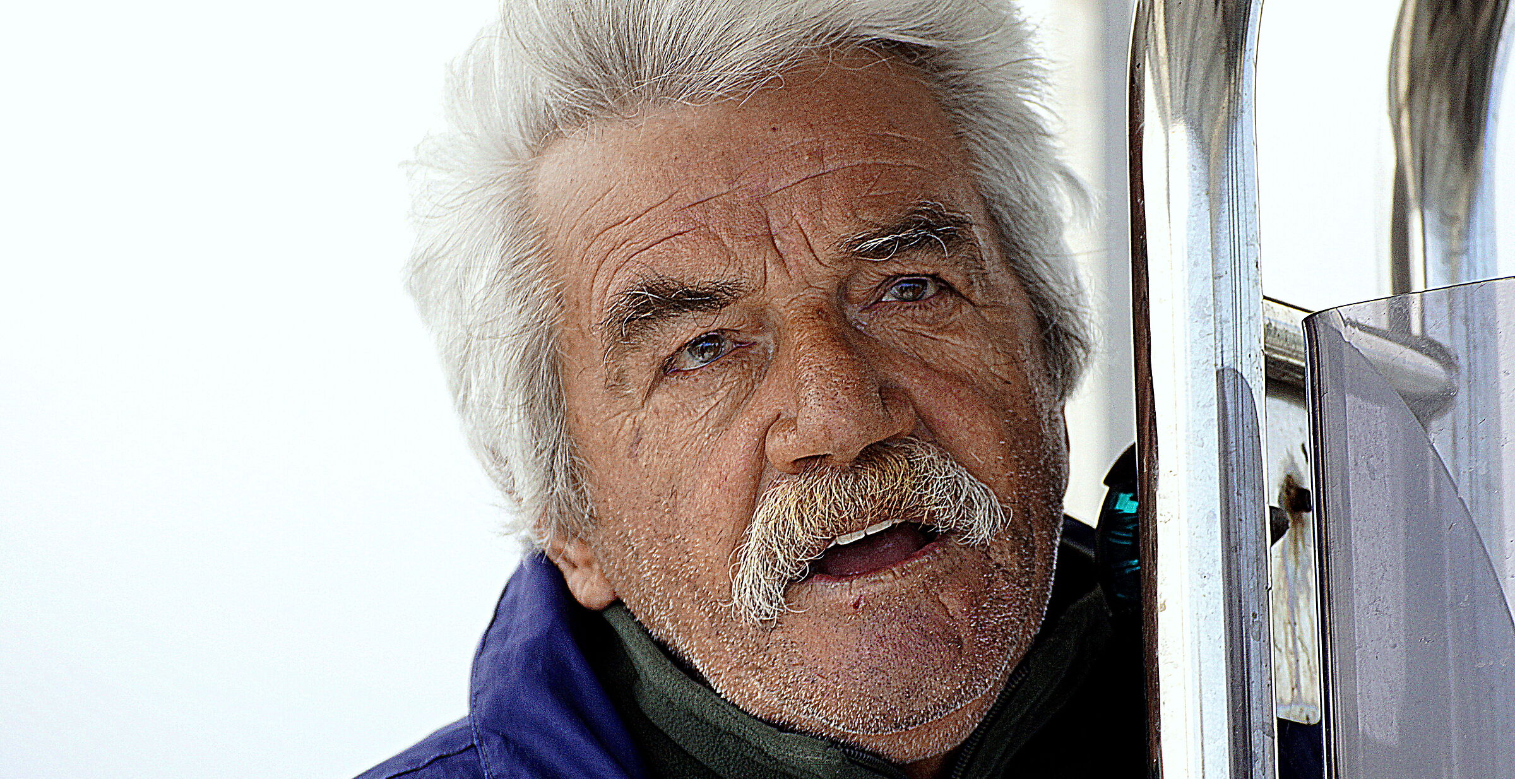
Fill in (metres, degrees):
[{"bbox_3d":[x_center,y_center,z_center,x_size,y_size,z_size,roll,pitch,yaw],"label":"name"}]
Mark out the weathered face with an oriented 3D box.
[{"bbox_3d":[0.015,0.011,2.974,0.154,0.205,0.122,-16,-7,-11],"label":"weathered face"}]

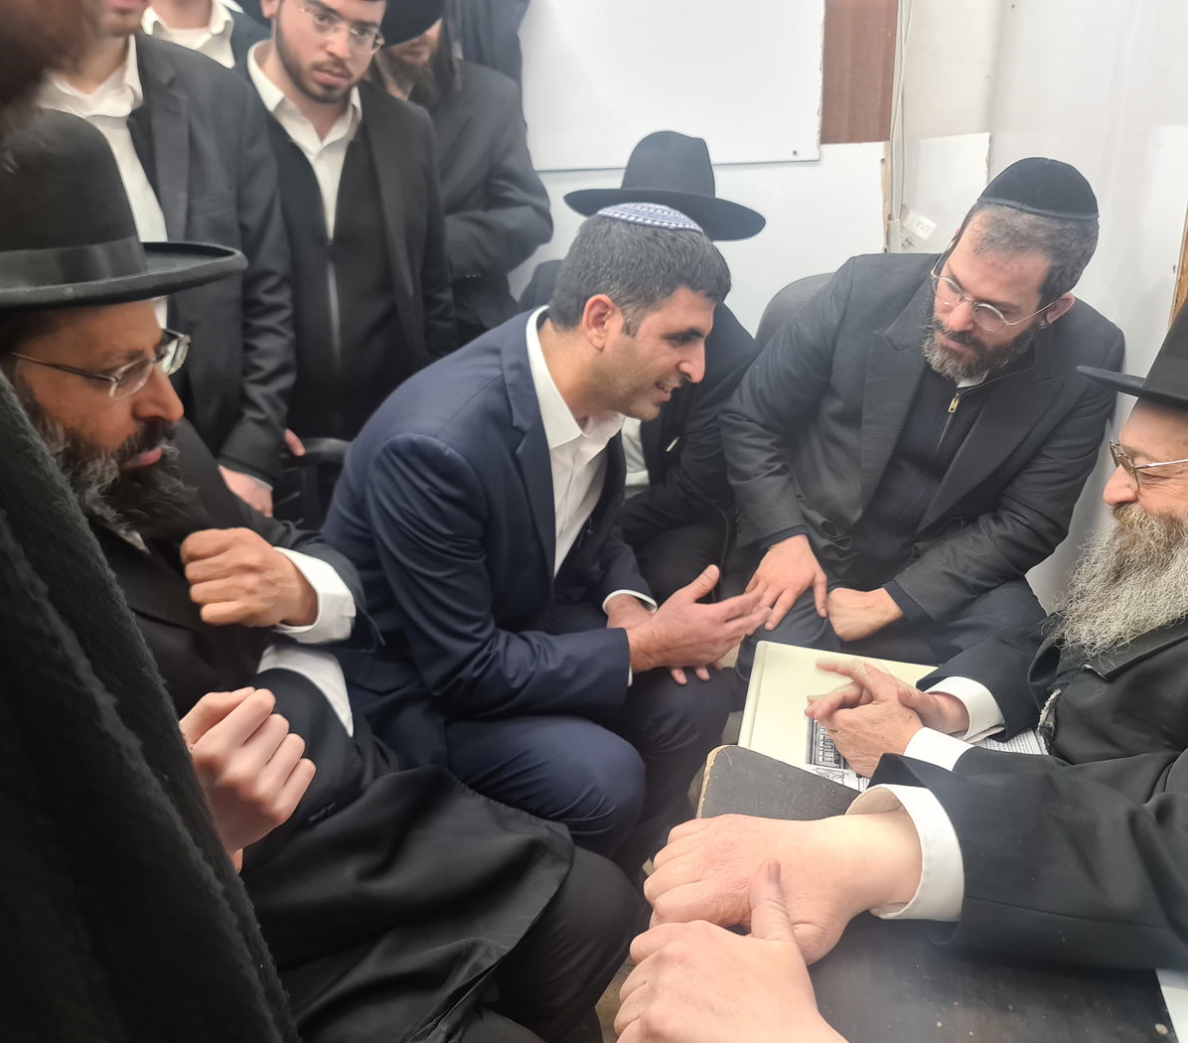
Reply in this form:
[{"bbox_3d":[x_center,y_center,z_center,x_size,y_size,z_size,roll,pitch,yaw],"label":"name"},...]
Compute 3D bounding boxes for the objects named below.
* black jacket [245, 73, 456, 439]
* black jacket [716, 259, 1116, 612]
[{"bbox_3d":[-0.460,-0.440,1.870,0.490,0.710,0.290,-9,20,-19],"label":"black jacket"},{"bbox_3d":[0.465,-0.090,1.430,0.550,0.590,0.450,5,20,19],"label":"black jacket"}]

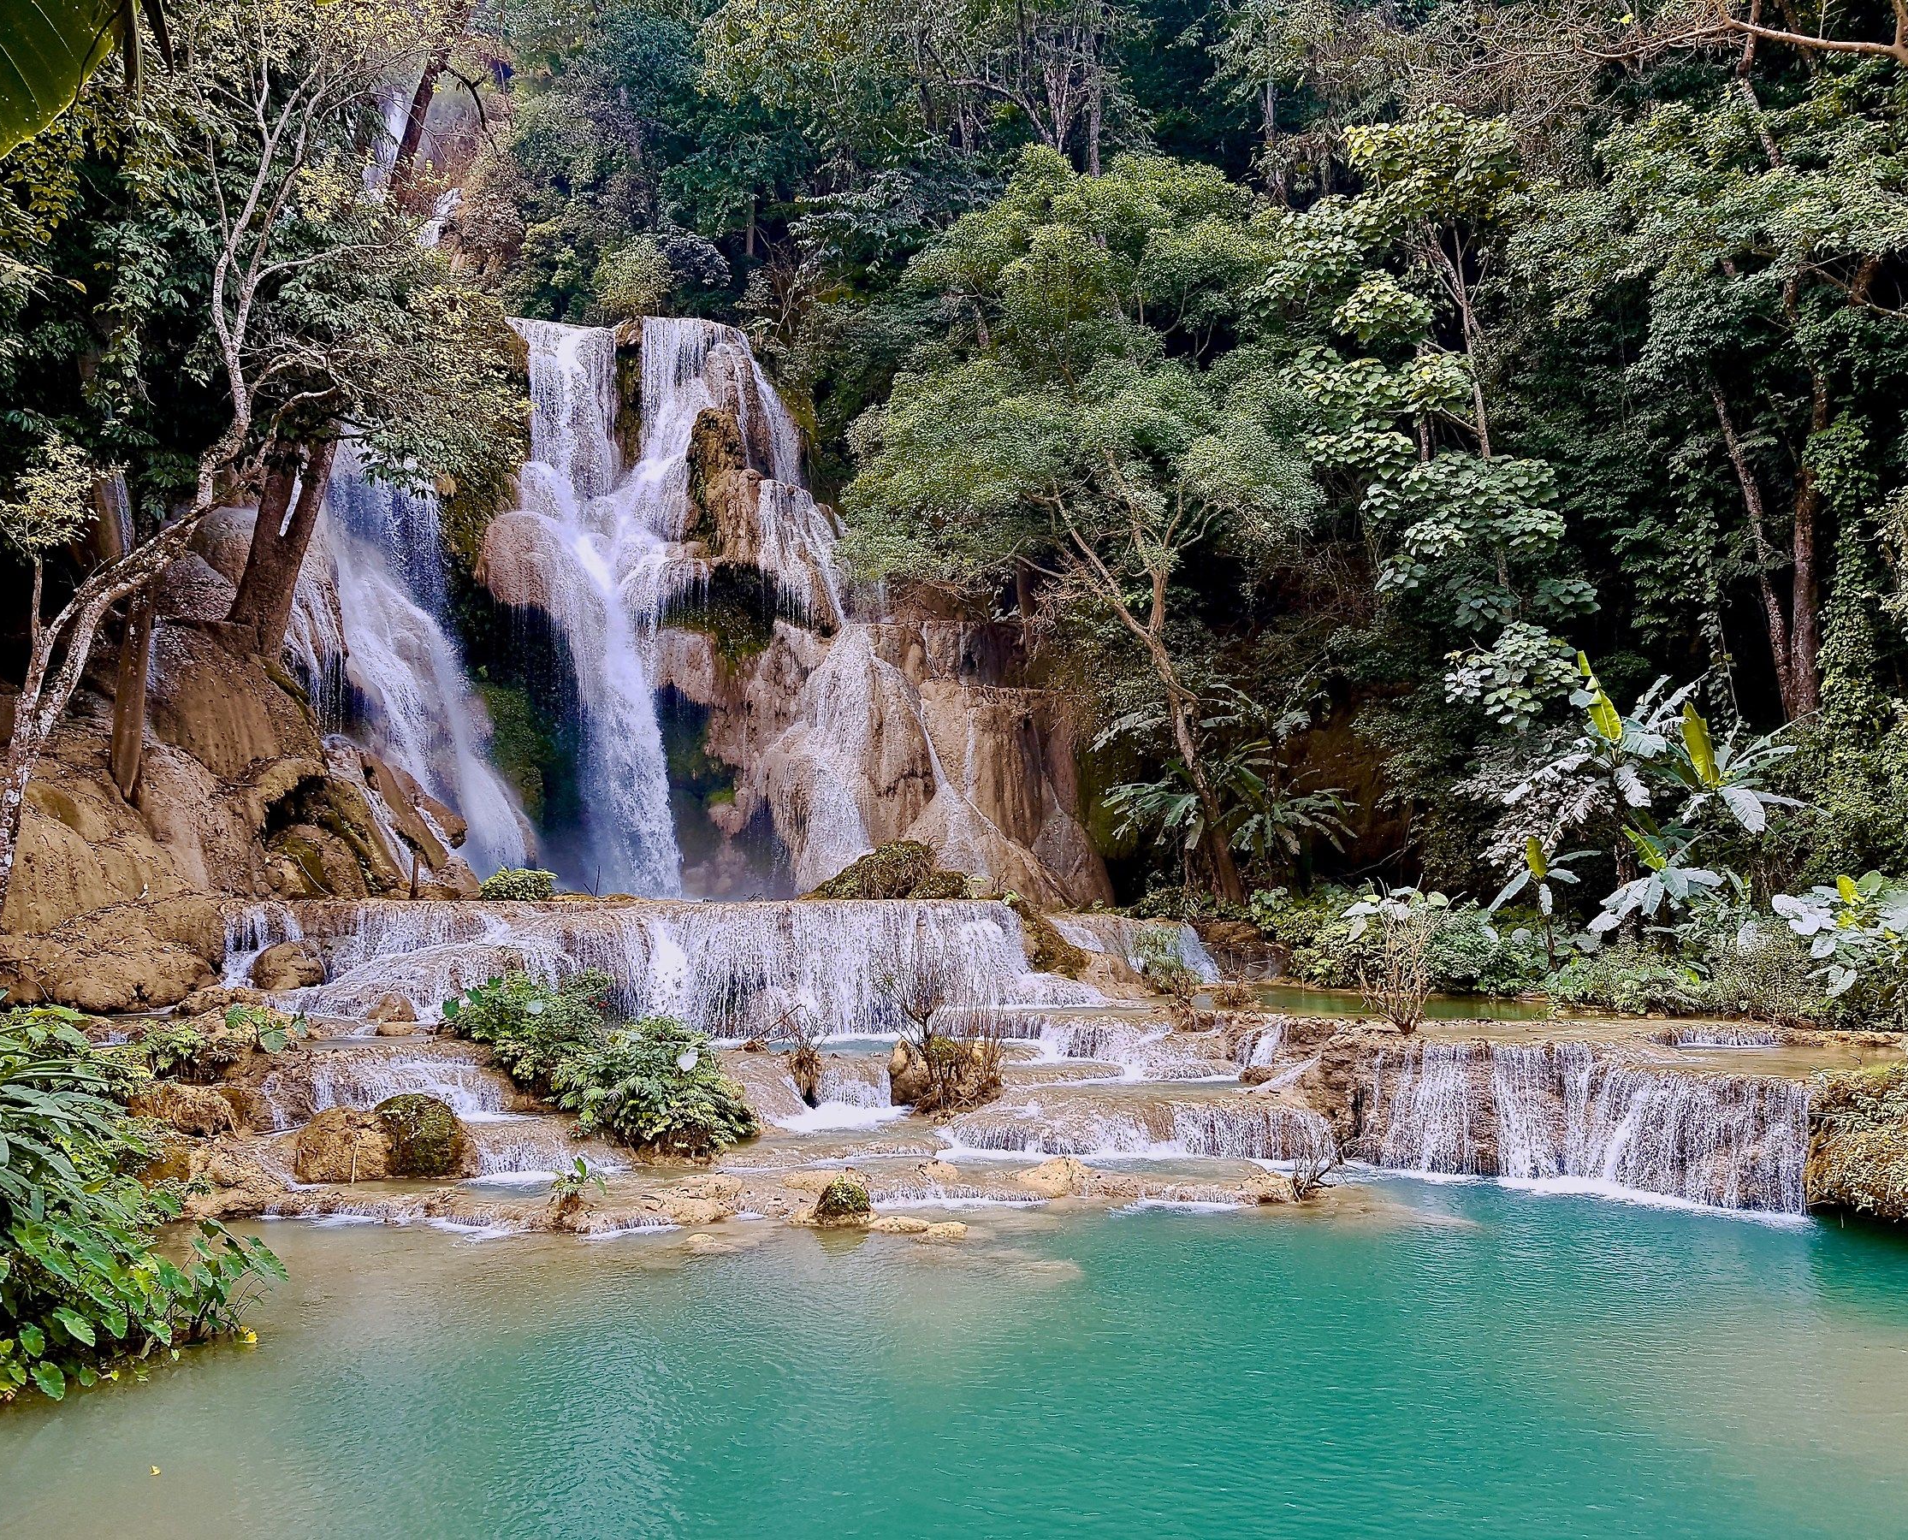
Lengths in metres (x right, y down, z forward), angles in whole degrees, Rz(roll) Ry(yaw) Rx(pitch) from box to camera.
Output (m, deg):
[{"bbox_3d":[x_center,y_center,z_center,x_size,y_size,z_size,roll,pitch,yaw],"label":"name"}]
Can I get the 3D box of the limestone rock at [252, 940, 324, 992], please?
[{"bbox_3d":[-10.705,3.160,24.800,1.140,0.770,1.000,0,-3,0],"label":"limestone rock"}]

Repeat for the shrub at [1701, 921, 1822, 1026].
[{"bbox_3d":[11.440,2.868,21.800,1.700,1.460,1.400,0,-3,0],"label":"shrub"}]

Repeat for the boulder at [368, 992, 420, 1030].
[{"bbox_3d":[-7.042,3.037,19.400,0.666,0.484,0.520,0,-4,0],"label":"boulder"}]

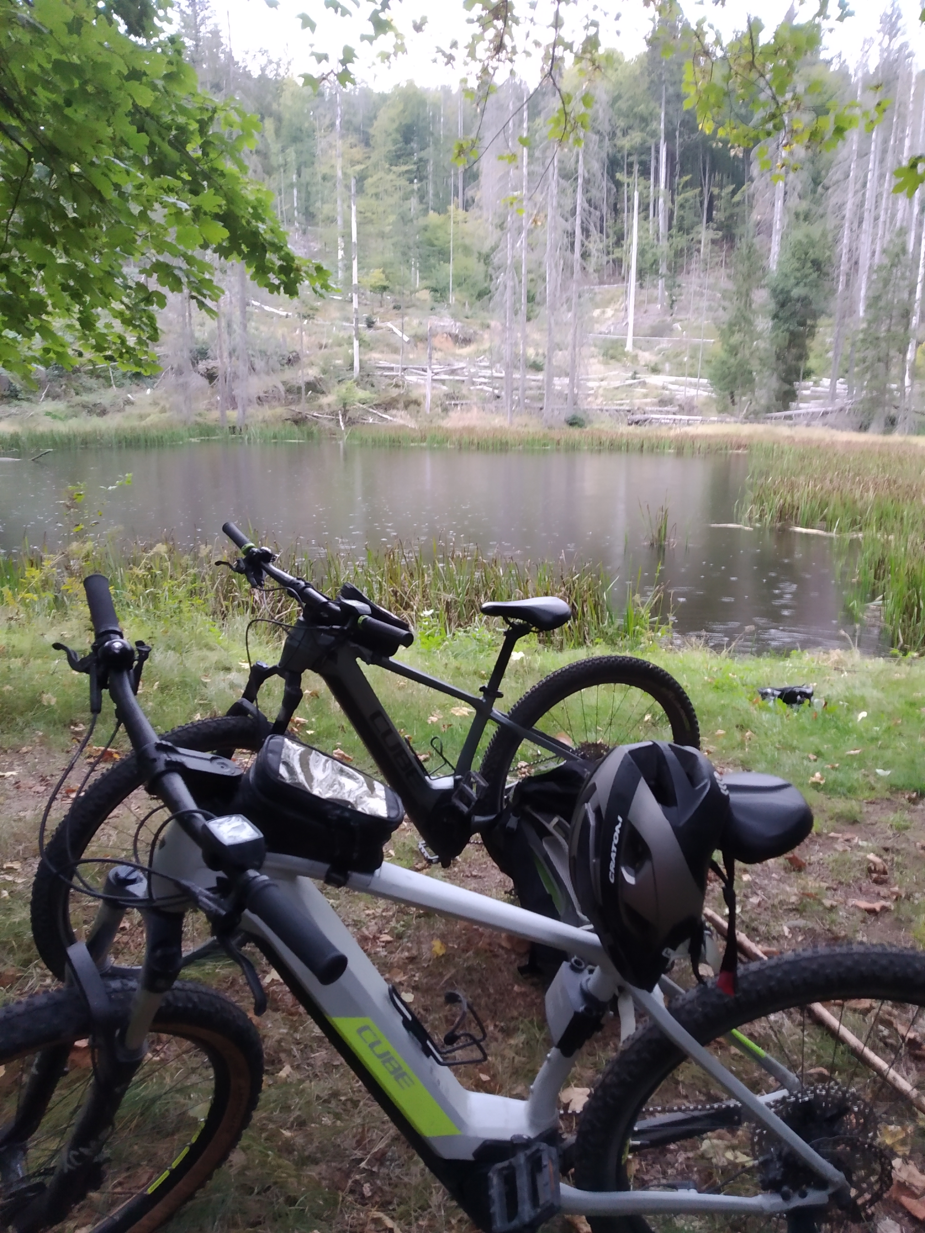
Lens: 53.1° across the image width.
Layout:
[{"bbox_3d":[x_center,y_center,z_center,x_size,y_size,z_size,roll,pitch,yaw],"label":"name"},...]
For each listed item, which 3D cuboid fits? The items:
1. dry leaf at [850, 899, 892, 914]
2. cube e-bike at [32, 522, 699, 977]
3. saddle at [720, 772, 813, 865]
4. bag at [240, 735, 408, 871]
[{"bbox_3d":[1.171,0.836,2.658,0.095,0.030,0.060,0,13,0],"label":"dry leaf"},{"bbox_3d":[-0.113,0.349,2.384,1.854,1.103,0.686,-6,20,-24],"label":"cube e-bike"},{"bbox_3d":[0.301,0.255,1.156,0.268,0.080,0.148,-1,22,-1],"label":"saddle"},{"bbox_3d":[-0.172,0.243,1.141,0.190,0.110,0.090,18,21,-8],"label":"bag"}]

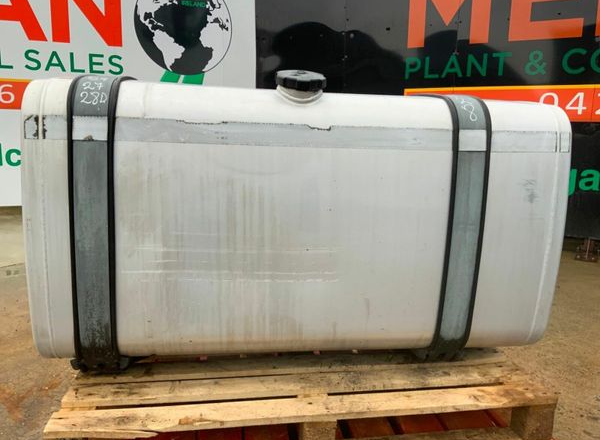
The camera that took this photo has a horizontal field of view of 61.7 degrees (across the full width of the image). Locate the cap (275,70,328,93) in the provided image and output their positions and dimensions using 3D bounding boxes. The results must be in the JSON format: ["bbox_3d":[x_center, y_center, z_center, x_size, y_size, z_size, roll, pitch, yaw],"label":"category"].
[{"bbox_3d":[0.004,-0.338,1.220,0.119,0.026,0.119,5,28,-3],"label":"cap"}]

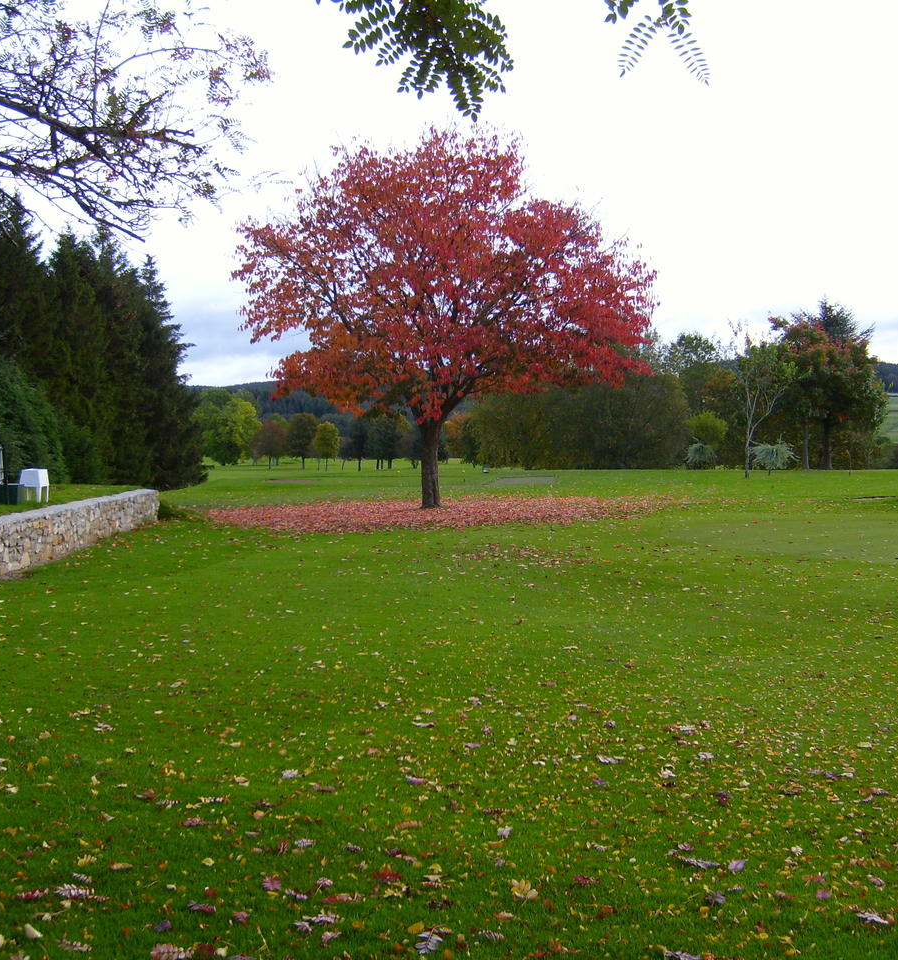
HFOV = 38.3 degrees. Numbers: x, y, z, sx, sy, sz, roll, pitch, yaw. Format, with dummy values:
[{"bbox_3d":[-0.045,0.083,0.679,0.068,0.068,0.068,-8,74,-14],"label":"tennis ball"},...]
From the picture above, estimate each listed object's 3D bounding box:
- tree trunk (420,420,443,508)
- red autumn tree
[{"bbox_3d":[-0.480,-0.425,35.500,0.600,2.420,0.570,0,1,0],"label":"tree trunk"},{"bbox_3d":[-0.096,-4.430,35.500,11.500,10.400,11.000,0,1,0],"label":"red autumn tree"}]

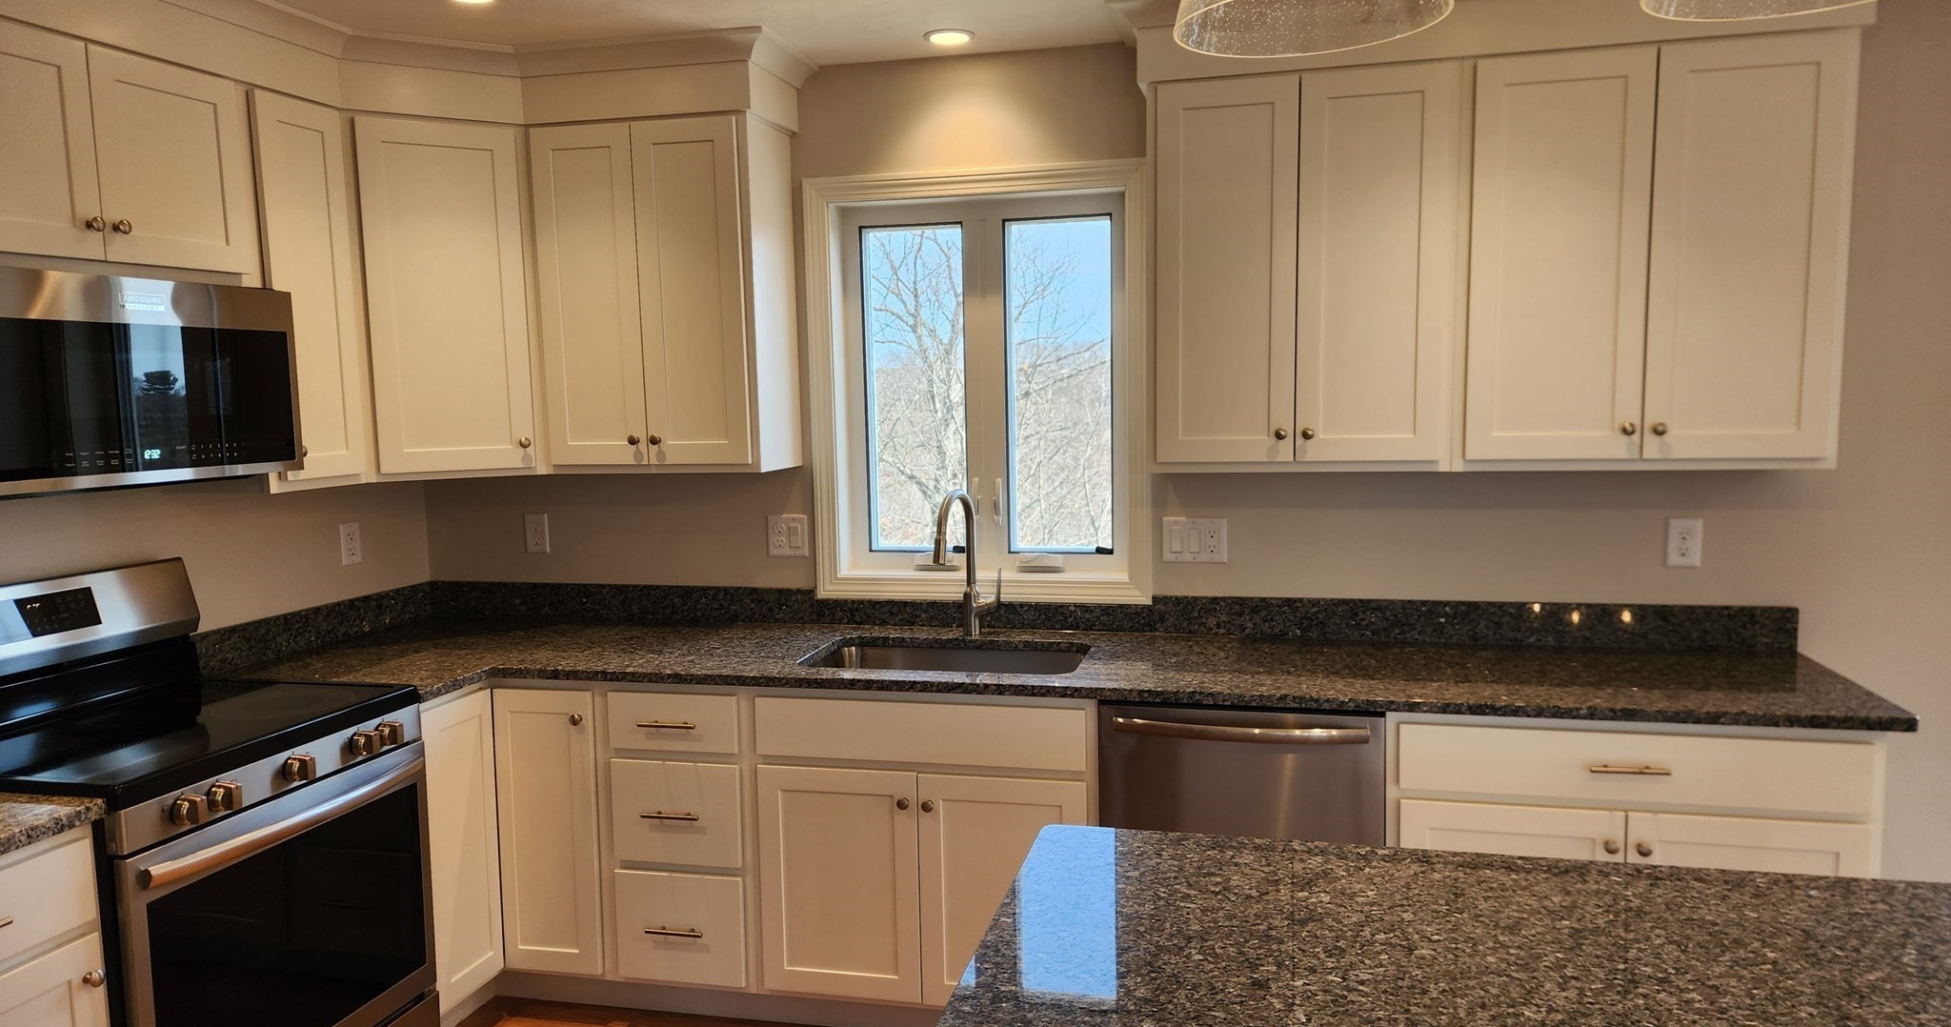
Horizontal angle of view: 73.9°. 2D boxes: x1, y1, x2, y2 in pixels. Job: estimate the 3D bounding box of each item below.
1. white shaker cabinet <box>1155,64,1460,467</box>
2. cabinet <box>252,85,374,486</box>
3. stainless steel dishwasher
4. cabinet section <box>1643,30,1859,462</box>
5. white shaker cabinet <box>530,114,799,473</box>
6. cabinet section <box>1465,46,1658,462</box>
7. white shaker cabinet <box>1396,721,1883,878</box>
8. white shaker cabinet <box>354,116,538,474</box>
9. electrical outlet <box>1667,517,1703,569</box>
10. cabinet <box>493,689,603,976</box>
[{"bbox_3d":[0.774,-0.562,3.102,0.680,0.905,0.329,0,6,13],"label":"white shaker cabinet"},{"bbox_3d":[-1.697,-0.510,3.069,0.329,0.905,0.307,0,6,13],"label":"cabinet"},{"bbox_3d":[0.636,0.808,3.095,0.599,0.842,0.599,0,7,13],"label":"stainless steel dishwasher"},{"bbox_3d":[1.679,-0.570,2.923,0.362,0.876,0.318,0,6,13],"label":"cabinet section"},{"bbox_3d":[-0.826,-0.569,3.483,0.615,0.905,0.329,0,6,13],"label":"white shaker cabinet"},{"bbox_3d":[1.324,-0.572,3.007,0.368,0.876,0.318,0,6,13],"label":"cabinet section"},{"bbox_3d":[1.389,0.790,2.943,0.925,0.811,0.627,0,6,13],"label":"white shaker cabinet"},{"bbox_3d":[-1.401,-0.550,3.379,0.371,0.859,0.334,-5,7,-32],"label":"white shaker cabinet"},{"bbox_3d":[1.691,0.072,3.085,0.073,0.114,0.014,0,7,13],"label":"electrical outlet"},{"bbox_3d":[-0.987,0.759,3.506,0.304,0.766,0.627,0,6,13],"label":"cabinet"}]

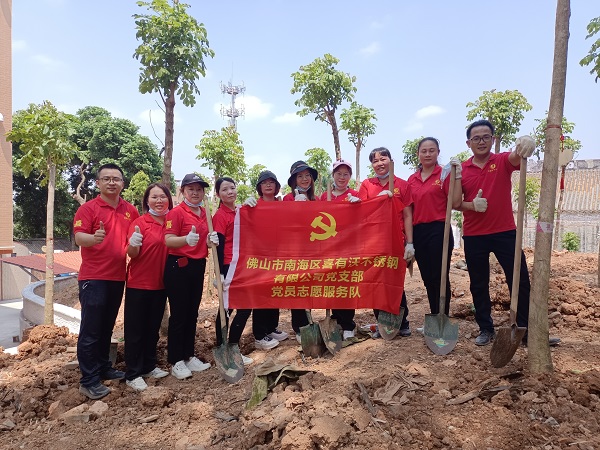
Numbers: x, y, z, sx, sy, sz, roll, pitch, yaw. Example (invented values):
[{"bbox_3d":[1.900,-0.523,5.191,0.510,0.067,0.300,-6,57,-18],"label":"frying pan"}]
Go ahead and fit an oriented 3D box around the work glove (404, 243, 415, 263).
[{"bbox_3d":[0.882,0.225,3.480,0.090,0.170,0.100,-1,0,11],"label":"work glove"}]

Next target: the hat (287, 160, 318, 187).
[{"bbox_3d":[0.021,-0.434,3.650,0.270,0.190,0.280,-1,-2,-3],"label":"hat"}]

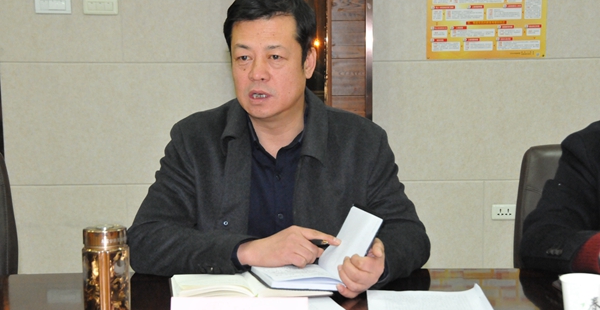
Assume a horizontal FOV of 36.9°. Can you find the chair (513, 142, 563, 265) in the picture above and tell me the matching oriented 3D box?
[{"bbox_3d":[0.814,0.454,2.063,0.600,0.940,0.650,0,8,3],"label":"chair"}]

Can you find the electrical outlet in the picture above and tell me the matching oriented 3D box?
[{"bbox_3d":[0.985,0.276,4.330,0.118,0.072,0.010,-1,8,-2],"label":"electrical outlet"}]

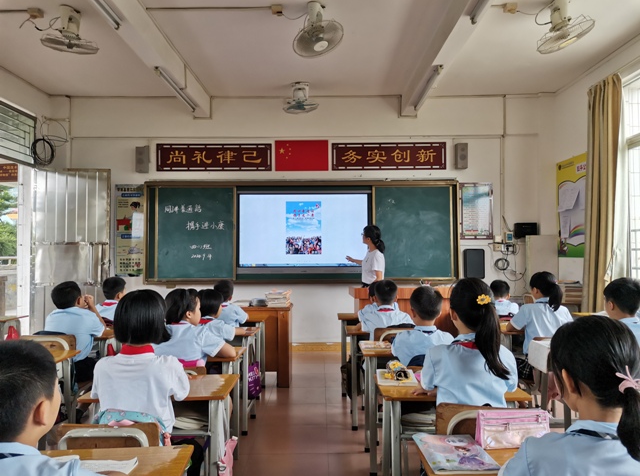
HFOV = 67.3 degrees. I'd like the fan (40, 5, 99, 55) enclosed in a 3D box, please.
[{"bbox_3d":[-2.106,-1.746,4.108,0.440,0.360,0.440,0,-2,0],"label":"fan"}]

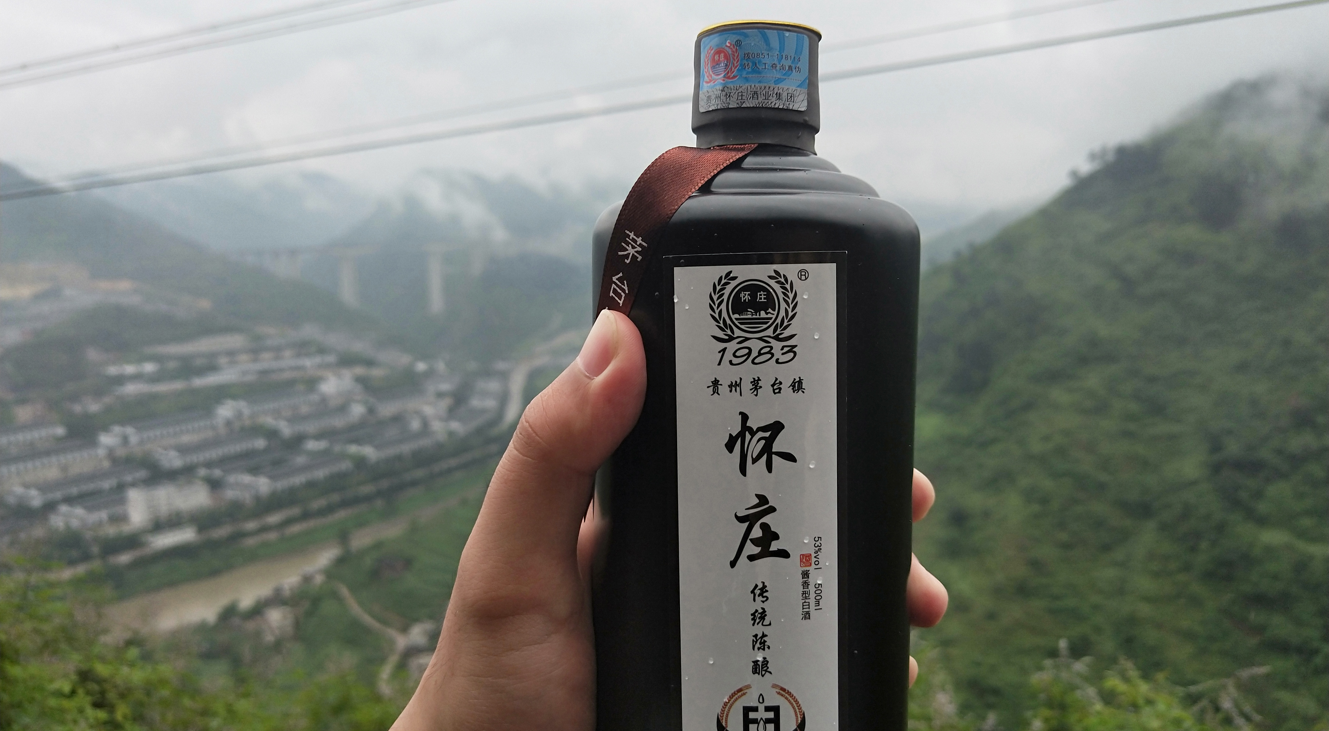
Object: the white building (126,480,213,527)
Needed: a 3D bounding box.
[{"bbox_3d":[-285.160,77.570,555.060,15.194,18.618,40.821,4,9,28],"label":"white building"}]

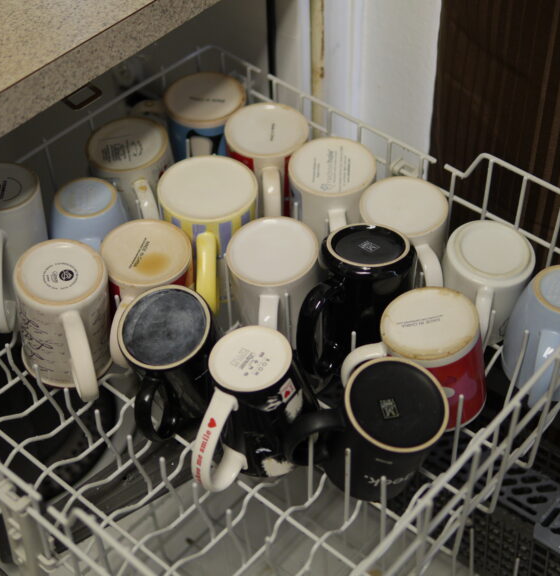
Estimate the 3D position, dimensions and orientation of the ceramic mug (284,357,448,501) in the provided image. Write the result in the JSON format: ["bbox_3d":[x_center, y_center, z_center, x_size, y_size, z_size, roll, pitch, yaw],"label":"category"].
[{"bbox_3d":[0.065,0.116,0.895,0.120,0.090,0.084,-3,57,-17],"label":"ceramic mug"}]

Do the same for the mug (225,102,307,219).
[{"bbox_3d":[-0.012,-0.111,1.118,0.083,0.096,0.117,-3,47,-4],"label":"mug"}]

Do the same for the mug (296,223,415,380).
[{"bbox_3d":[0.063,0.015,0.987,0.114,0.114,0.082,-24,42,-33],"label":"mug"}]

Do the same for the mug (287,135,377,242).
[{"bbox_3d":[0.051,-0.072,1.076,0.083,0.096,0.114,-4,49,-5],"label":"mug"}]

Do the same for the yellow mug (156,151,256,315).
[{"bbox_3d":[-0.068,-0.044,1.050,0.093,0.100,0.130,-1,46,-5],"label":"yellow mug"}]

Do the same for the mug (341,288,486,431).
[{"bbox_3d":[0.116,0.066,0.949,0.118,0.094,0.083,-15,44,-1],"label":"mug"}]

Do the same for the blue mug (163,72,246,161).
[{"bbox_3d":[-0.078,-0.153,1.168,0.083,0.096,0.114,3,48,2],"label":"blue mug"}]

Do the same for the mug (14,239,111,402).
[{"bbox_3d":[-0.183,0.035,0.969,0.083,0.119,0.119,-14,57,-16],"label":"mug"}]

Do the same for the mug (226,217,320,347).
[{"bbox_3d":[-0.005,0.011,0.997,0.083,0.096,0.117,1,49,5],"label":"mug"}]

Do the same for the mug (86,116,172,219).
[{"bbox_3d":[-0.138,-0.097,1.107,0.082,0.096,0.113,-19,48,-9],"label":"mug"}]

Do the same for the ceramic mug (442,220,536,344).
[{"bbox_3d":[0.182,0.009,1.014,0.081,0.093,0.112,8,50,-2],"label":"ceramic mug"}]

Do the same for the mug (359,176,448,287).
[{"bbox_3d":[0.123,-0.033,1.060,0.083,0.096,0.117,-16,48,-14],"label":"mug"}]

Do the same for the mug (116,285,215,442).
[{"bbox_3d":[-0.096,0.072,0.966,0.082,0.097,0.118,14,64,17],"label":"mug"}]

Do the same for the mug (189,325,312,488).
[{"bbox_3d":[-0.030,0.106,0.920,0.082,0.109,0.120,27,55,28],"label":"mug"}]

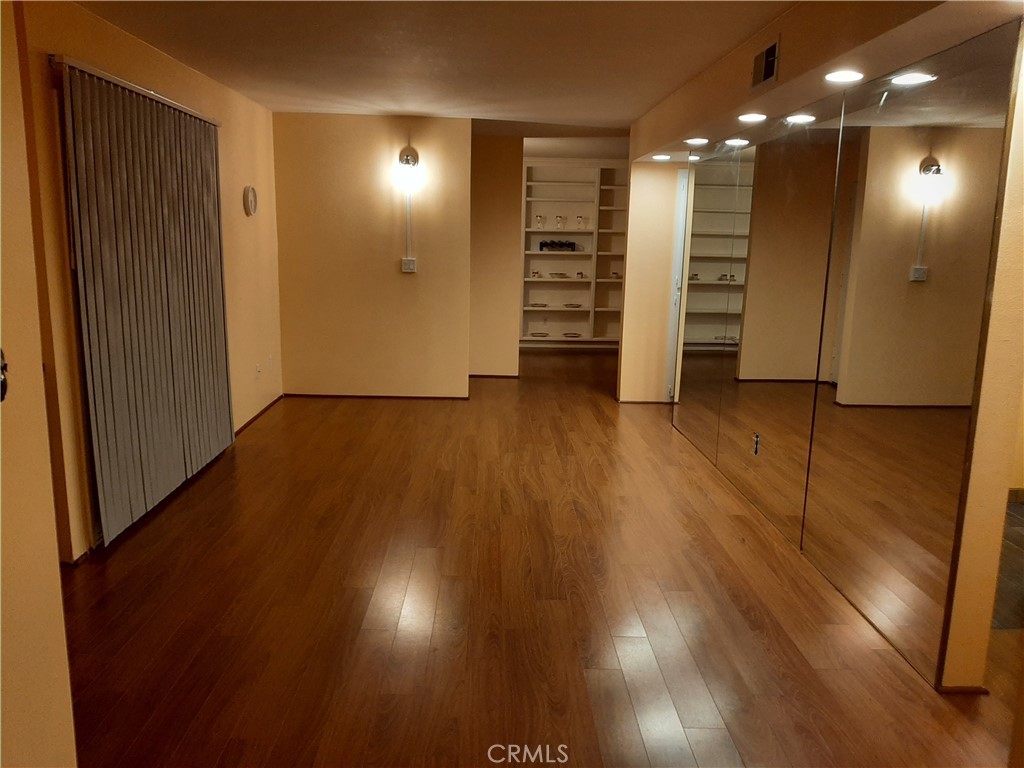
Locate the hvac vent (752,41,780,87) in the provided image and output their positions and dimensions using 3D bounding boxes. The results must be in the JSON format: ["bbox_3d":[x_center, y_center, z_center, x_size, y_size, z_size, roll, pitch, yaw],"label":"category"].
[{"bbox_3d":[1.145,-1.457,3.519,0.020,0.165,0.310,1,11,-2],"label":"hvac vent"}]

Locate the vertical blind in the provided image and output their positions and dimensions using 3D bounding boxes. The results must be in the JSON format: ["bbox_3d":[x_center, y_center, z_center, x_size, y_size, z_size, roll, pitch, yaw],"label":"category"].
[{"bbox_3d":[-1.882,-0.471,4.244,0.085,2.100,1.860,1,11,-2],"label":"vertical blind"}]

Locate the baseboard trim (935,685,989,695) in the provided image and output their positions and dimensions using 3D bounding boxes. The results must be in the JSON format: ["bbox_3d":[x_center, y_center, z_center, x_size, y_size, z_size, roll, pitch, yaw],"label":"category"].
[{"bbox_3d":[1.519,1.030,2.591,0.170,0.022,0.020,1,11,-2],"label":"baseboard trim"}]

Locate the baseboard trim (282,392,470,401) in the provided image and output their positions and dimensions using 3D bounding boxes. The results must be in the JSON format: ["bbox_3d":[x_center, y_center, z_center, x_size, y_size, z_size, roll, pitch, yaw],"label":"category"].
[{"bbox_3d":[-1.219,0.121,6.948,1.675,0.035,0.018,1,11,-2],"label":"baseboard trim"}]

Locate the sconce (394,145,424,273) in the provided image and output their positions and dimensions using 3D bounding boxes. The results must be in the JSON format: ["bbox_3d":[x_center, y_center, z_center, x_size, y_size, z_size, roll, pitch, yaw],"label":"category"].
[{"bbox_3d":[-0.873,-1.490,6.559,0.220,1.070,0.170,1,11,-2],"label":"sconce"}]

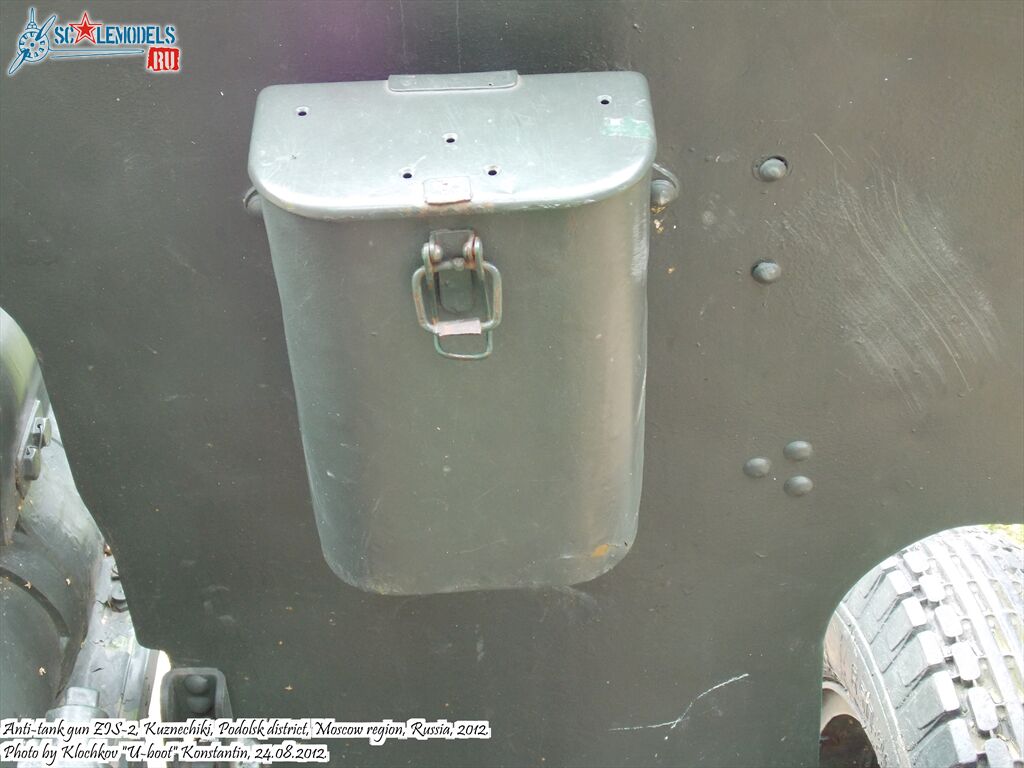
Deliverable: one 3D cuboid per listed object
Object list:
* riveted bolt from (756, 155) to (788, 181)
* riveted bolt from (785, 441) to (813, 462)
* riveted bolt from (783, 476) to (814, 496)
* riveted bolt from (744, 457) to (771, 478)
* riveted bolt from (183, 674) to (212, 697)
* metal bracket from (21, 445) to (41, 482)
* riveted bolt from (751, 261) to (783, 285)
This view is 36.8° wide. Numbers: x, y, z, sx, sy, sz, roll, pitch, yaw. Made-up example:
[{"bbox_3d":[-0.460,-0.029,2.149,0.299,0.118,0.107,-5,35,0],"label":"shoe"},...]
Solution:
[{"bbox_3d":[0.158,-0.130,0.932,0.018,0.018,0.010,-2,42,0],"label":"riveted bolt"},{"bbox_3d":[0.204,0.048,1.094,0.021,0.021,0.011,-2,42,0],"label":"riveted bolt"},{"bbox_3d":[0.209,0.074,1.118,0.021,0.021,0.011,-2,42,0],"label":"riveted bolt"},{"bbox_3d":[0.176,0.060,1.104,0.021,0.021,0.011,-2,42,0],"label":"riveted bolt"},{"bbox_3d":[-0.246,0.235,1.200,0.021,0.021,0.011,-2,42,0],"label":"riveted bolt"},{"bbox_3d":[-0.347,0.058,1.110,0.015,0.025,0.019,-2,25,0],"label":"metal bracket"},{"bbox_3d":[0.163,-0.071,0.985,0.019,0.019,0.010,-2,42,0],"label":"riveted bolt"}]

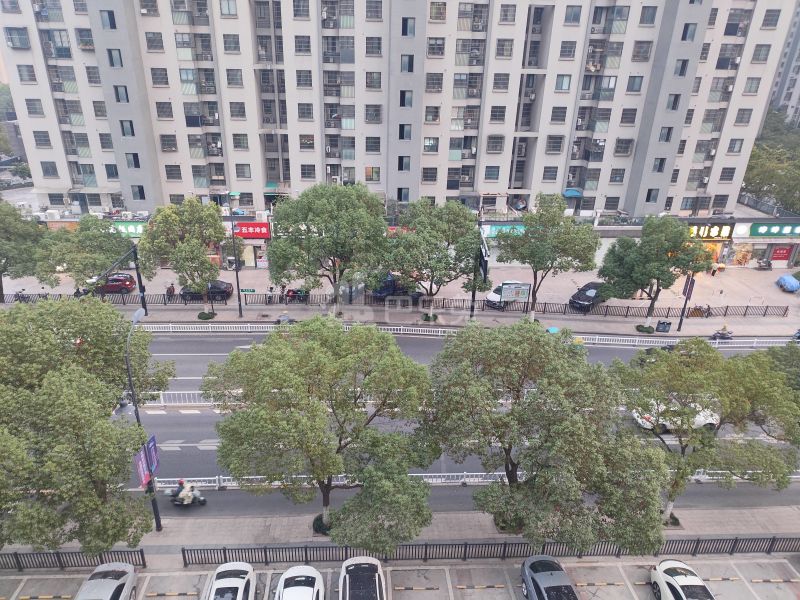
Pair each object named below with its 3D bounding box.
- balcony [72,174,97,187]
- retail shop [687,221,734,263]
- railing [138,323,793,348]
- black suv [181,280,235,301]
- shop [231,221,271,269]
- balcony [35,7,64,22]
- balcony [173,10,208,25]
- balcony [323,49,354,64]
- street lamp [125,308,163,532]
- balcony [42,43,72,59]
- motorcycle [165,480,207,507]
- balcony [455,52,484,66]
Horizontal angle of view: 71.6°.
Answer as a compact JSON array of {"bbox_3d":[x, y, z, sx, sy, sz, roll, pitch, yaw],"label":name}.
[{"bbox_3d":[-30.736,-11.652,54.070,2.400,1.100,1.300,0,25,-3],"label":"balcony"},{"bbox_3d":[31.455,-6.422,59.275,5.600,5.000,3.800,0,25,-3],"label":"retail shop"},{"bbox_3d":[5.220,2.670,43.242,51.316,0.880,0.900,1,25,0],"label":"railing"},{"bbox_3d":[-16.407,-0.876,46.988,4.400,1.460,1.780,1,25,-2],"label":"black suv"},{"bbox_3d":[-14.033,-5.999,54.288,3.700,4.600,4.600,0,25,-2],"label":"shop"},{"bbox_3d":[-30.360,-24.736,48.085,2.500,1.250,1.300,0,25,-3],"label":"balcony"},{"bbox_3d":[-18.372,-24.800,48.718,2.850,1.150,1.300,0,25,-3],"label":"balcony"},{"bbox_3d":[-5.584,-22.220,50.609,2.850,1.280,1.300,0,25,-3],"label":"balcony"},{"bbox_3d":[-10.625,5.465,23.660,0.500,10.200,2.500,0,25,-2],"label":"street lamp"},{"bbox_3d":[-30.125,-22.081,49.137,2.400,1.300,1.200,0,25,-2],"label":"balcony"},{"bbox_3d":[-10.080,9.165,26.140,1.850,1.420,0.700,0,25,-2],"label":"motorcycle"},{"bbox_3d":[6.403,-22.231,51.267,2.750,1.200,1.300,0,25,-3],"label":"balcony"}]

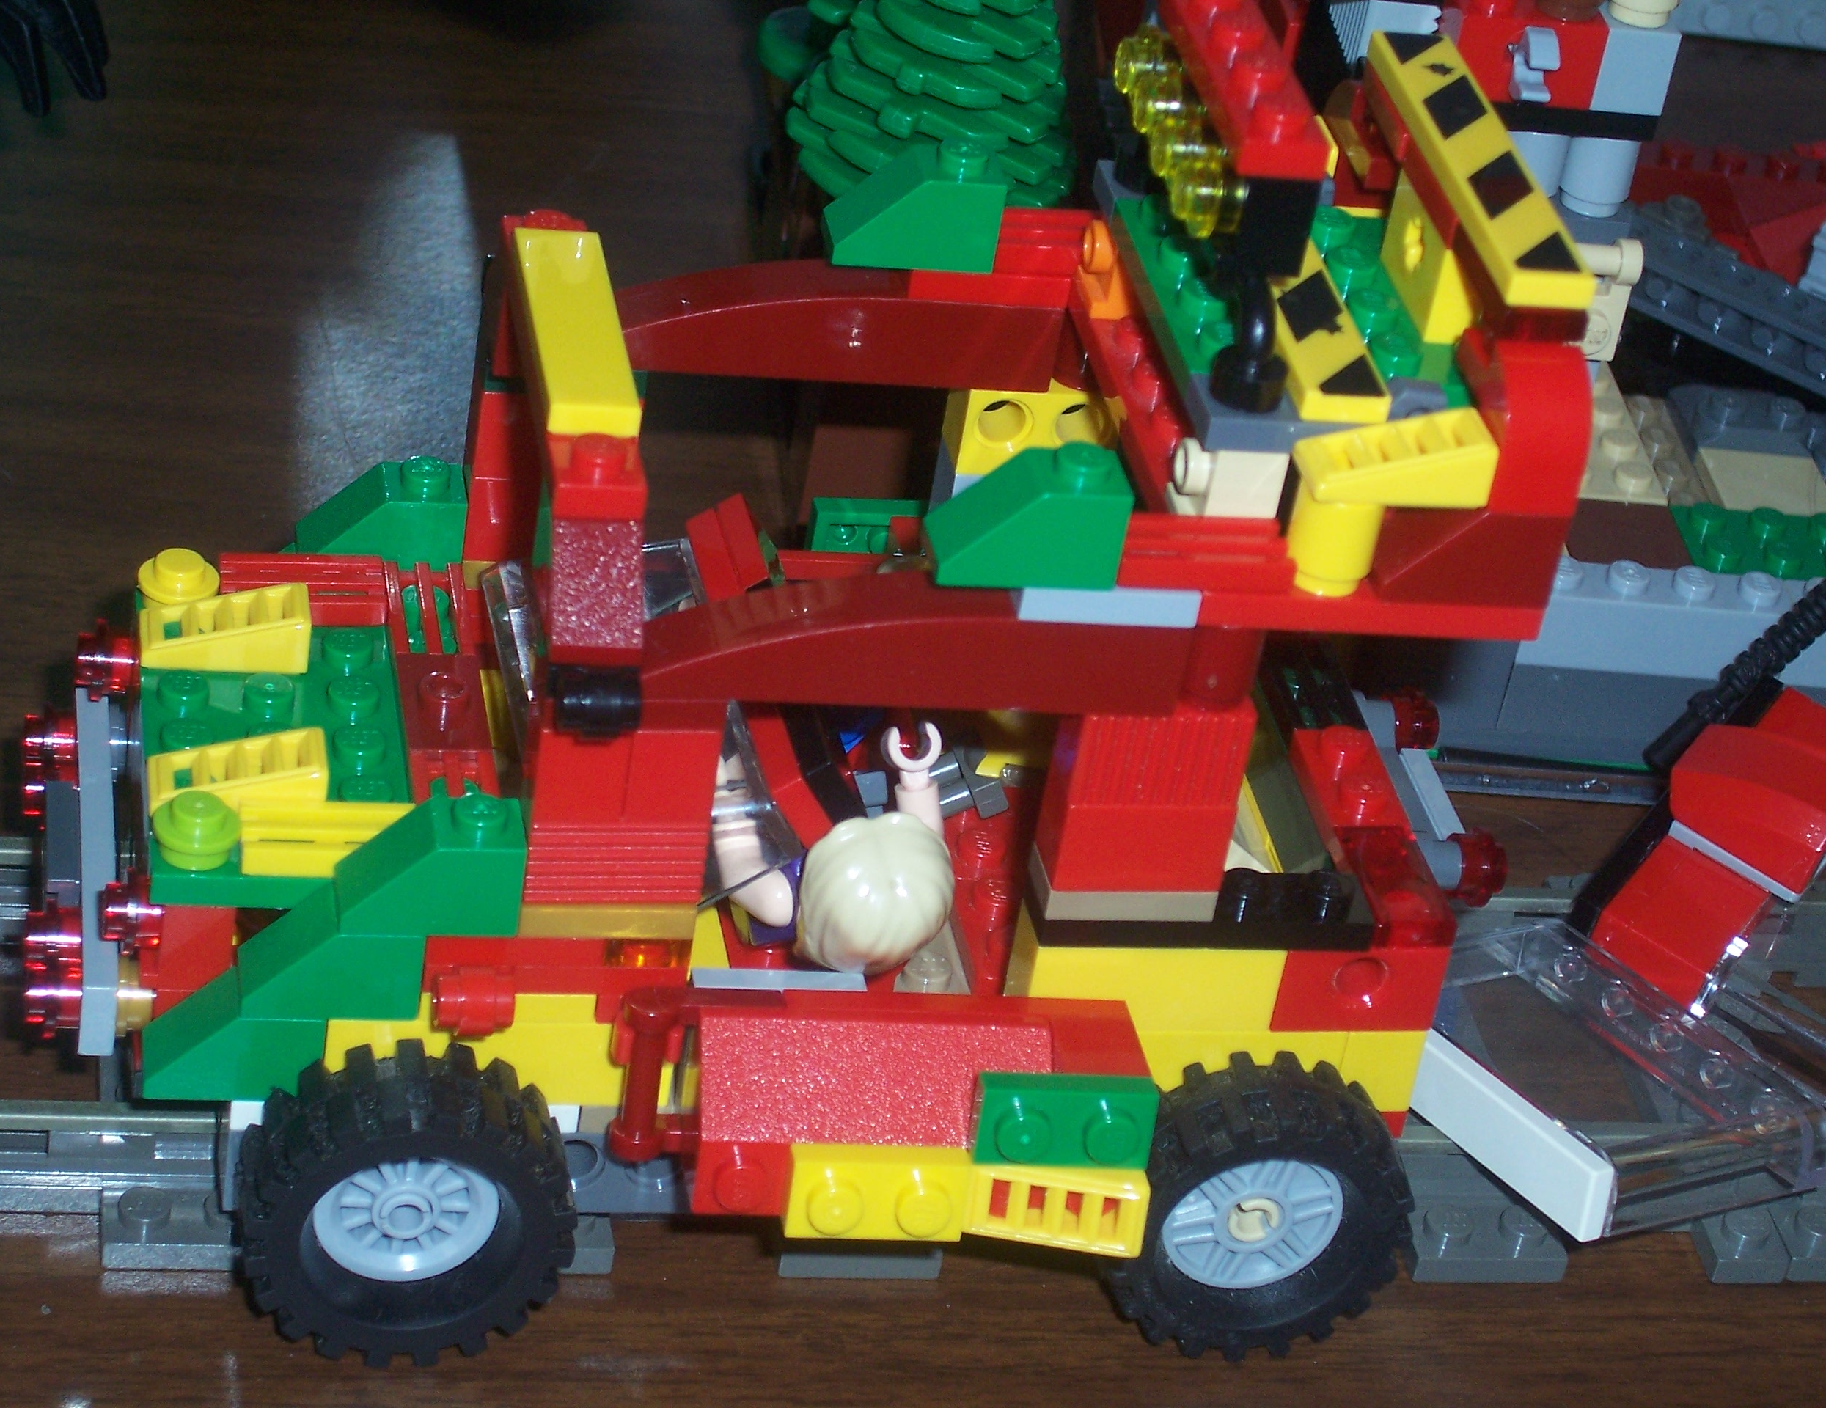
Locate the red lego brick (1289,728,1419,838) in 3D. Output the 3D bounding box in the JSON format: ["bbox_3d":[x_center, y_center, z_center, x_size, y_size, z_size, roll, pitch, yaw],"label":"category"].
[{"bbox_3d":[0.043,0.007,0.433,0.008,0.005,0.016,2,35,-13],"label":"red lego brick"}]

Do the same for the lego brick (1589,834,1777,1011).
[{"bbox_3d":[0.082,0.025,0.478,0.013,0.008,0.017,31,46,18],"label":"lego brick"}]

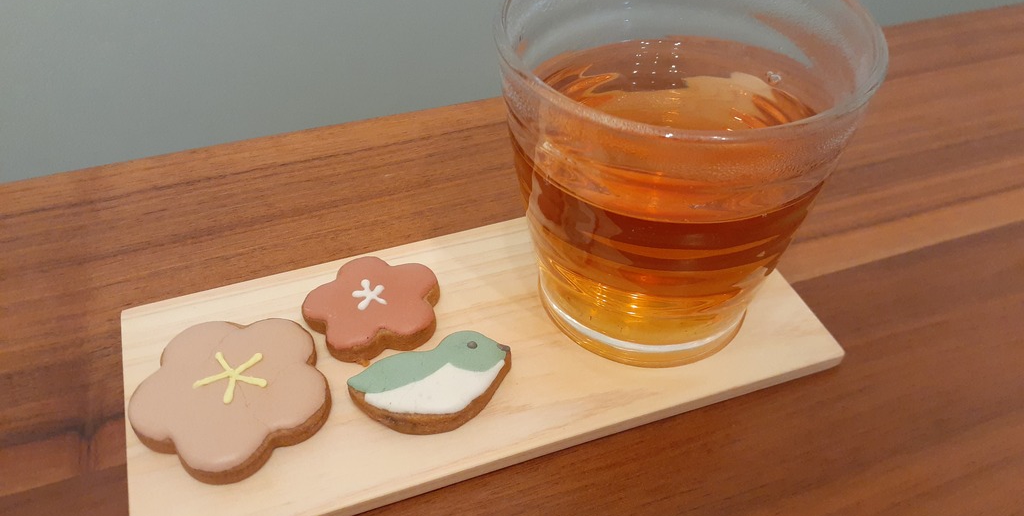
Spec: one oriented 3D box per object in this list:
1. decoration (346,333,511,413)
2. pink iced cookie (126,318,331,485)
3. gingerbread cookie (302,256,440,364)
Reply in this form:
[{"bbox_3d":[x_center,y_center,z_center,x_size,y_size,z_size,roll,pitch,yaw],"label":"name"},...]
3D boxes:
[{"bbox_3d":[-0.021,0.035,0.228,0.046,0.002,0.026,-24,51,-22],"label":"decoration"},{"bbox_3d":[-0.080,0.039,0.227,0.053,0.006,0.053,-14,48,-14],"label":"pink iced cookie"},{"bbox_3d":[-0.043,0.015,0.250,0.041,0.006,0.038,-14,48,-14],"label":"gingerbread cookie"}]

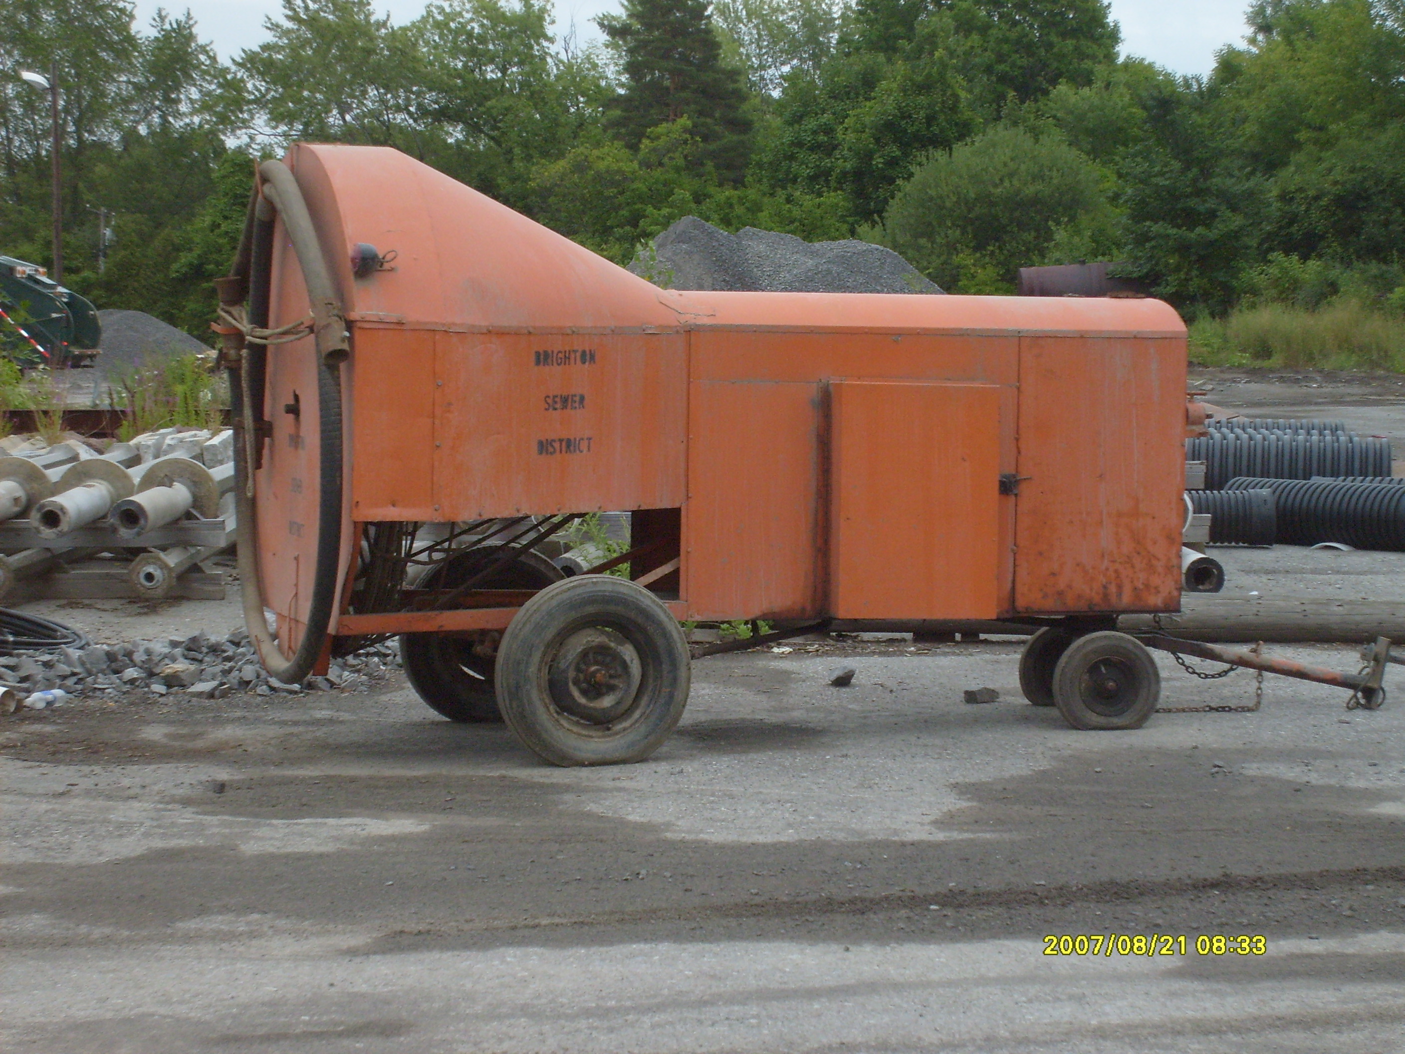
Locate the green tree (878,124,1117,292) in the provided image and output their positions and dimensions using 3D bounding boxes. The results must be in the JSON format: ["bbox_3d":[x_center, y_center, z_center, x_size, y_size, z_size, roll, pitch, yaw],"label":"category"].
[{"bbox_3d":[7.889,-7.566,88.000,6.300,6.500,6.000,0,4,0],"label":"green tree"}]

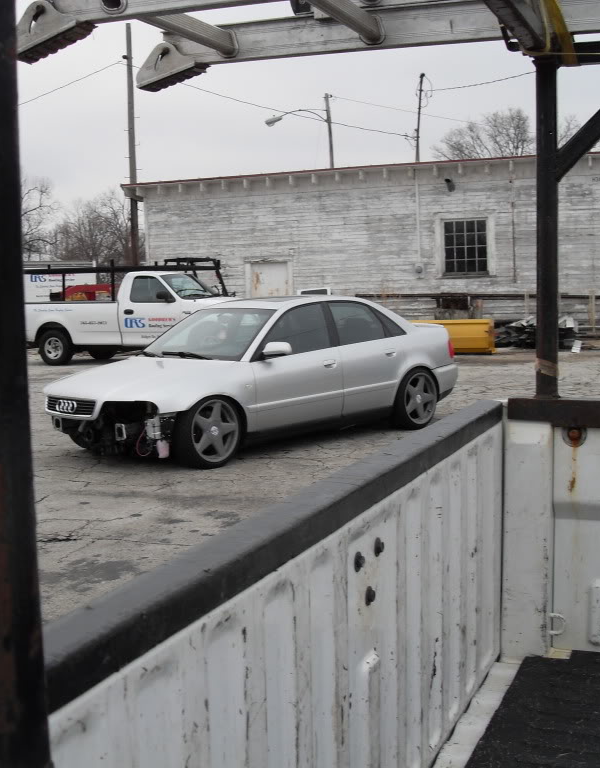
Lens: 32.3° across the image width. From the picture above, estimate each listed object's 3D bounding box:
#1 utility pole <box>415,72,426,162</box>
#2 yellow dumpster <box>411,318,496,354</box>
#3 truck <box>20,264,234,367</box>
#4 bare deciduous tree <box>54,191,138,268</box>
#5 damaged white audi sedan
[{"bbox_3d":[6.314,-10.603,55.358,0.400,12.300,0.360,3,6,0],"label":"utility pole"},{"bbox_3d":[2.657,-0.976,20.735,2.400,0.690,0.900,0,6,20],"label":"yellow dumpster"},{"bbox_3d":[-3.110,-1.474,21.023,5.600,2.000,2.030,0,6,20],"label":"truck"},{"bbox_3d":[-16.223,-11.374,85.492,7.200,9.410,6.600,-2,6,0],"label":"bare deciduous tree"},{"bbox_3d":[-0.290,-0.150,10.000,4.390,1.380,1.750,-7,8,-42],"label":"damaged white audi sedan"}]

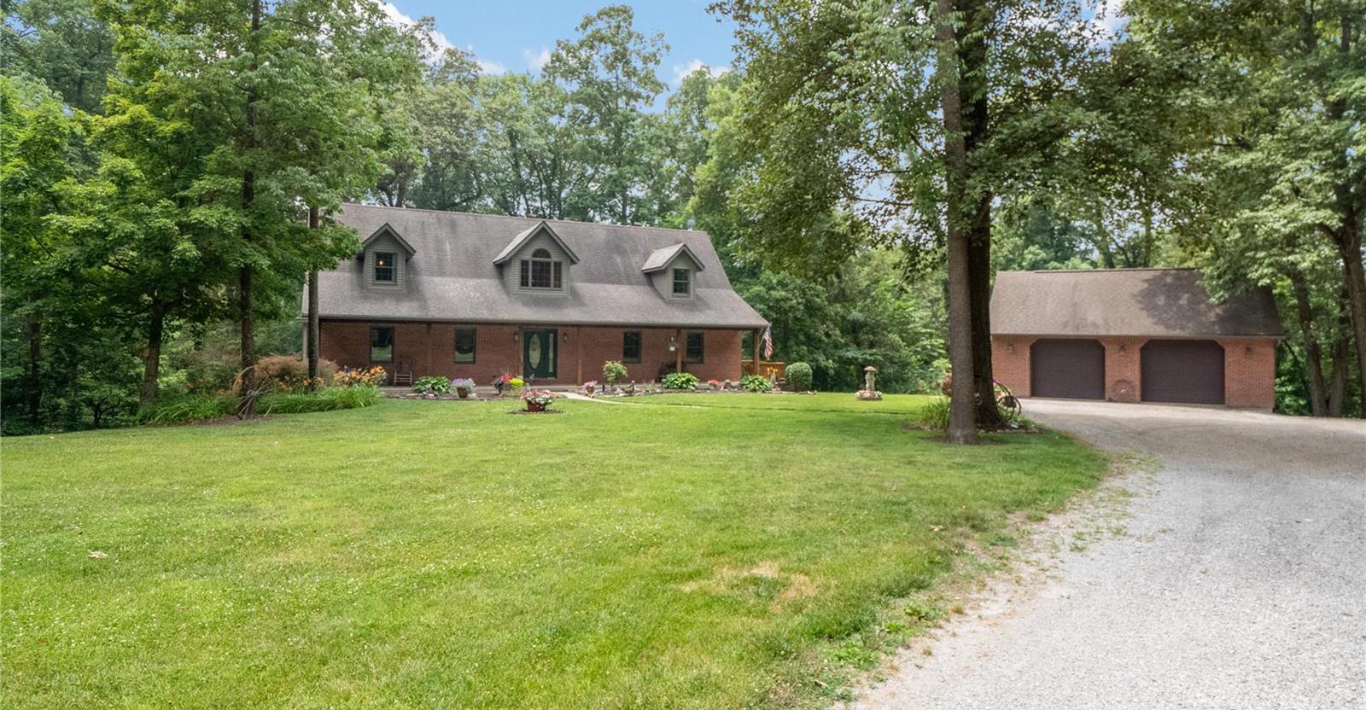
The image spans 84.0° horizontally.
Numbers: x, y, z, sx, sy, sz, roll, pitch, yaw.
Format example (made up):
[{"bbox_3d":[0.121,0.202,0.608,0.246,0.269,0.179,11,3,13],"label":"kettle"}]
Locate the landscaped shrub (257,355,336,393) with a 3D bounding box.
[{"bbox_3d":[-12.332,0.641,24.212,2.450,1.350,2.000,0,1,-27],"label":"landscaped shrub"}]

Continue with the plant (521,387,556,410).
[{"bbox_3d":[-4.075,1.228,21.322,0.950,0.660,0.930,1,1,0],"label":"plant"}]

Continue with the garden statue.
[{"bbox_3d":[6.813,0.991,27.818,1.000,1.200,1.000,1,1,0],"label":"garden statue"}]

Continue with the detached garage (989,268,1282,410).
[{"bbox_3d":[19.089,-0.950,33.296,10.195,5.600,7.800,1,1,28],"label":"detached garage"}]

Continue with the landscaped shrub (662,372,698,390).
[{"bbox_3d":[-0.101,1.050,31.319,1.520,0.780,1.400,1,1,0],"label":"landscaped shrub"}]

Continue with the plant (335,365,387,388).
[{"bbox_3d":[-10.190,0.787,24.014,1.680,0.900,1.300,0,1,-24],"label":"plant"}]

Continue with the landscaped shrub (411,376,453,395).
[{"bbox_3d":[-9.020,1.089,27.320,1.450,0.720,1.300,0,1,-24],"label":"landscaped shrub"}]

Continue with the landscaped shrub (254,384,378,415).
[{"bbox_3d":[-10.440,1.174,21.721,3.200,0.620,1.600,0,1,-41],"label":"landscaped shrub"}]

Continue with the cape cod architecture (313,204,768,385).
[{"bbox_3d":[-7.066,-2.571,35.334,18.510,7.700,12.200,0,1,-24],"label":"cape cod architecture"}]

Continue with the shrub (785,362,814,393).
[{"bbox_3d":[4.888,0.903,31.816,1.160,1.270,1.160,1,1,0],"label":"shrub"}]

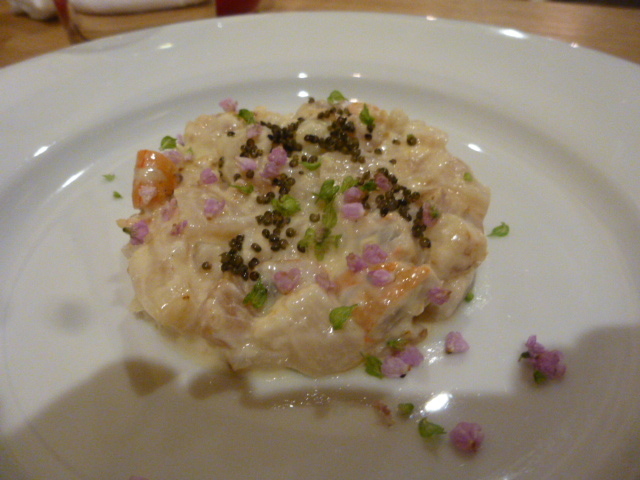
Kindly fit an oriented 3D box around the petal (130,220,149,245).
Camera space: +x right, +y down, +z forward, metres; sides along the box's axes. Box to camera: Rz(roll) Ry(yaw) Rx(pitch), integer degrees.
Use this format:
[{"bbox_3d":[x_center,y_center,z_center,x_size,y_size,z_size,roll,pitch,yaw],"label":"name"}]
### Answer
[{"bbox_3d":[-0.057,-0.002,0.146,0.006,0.005,0.006,0,43,0],"label":"petal"}]

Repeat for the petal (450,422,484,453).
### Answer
[{"bbox_3d":[0.031,0.041,0.096,0.007,0.005,0.005,25,48,25],"label":"petal"}]

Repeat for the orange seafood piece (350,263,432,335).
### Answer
[{"bbox_3d":[0.019,0.015,0.121,0.019,0.008,0.012,-33,52,-30],"label":"orange seafood piece"}]

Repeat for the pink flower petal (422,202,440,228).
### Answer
[{"bbox_3d":[0.034,-0.007,0.140,0.005,0.004,0.007,0,43,0],"label":"pink flower petal"}]

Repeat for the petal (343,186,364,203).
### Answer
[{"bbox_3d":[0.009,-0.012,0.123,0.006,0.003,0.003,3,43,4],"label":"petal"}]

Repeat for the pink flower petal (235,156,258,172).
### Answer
[{"bbox_3d":[-0.021,-0.022,0.135,0.006,0.003,0.004,-7,43,-8],"label":"pink flower petal"}]

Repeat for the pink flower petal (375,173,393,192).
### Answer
[{"bbox_3d":[0.018,-0.016,0.128,0.005,0.003,0.005,6,43,7],"label":"pink flower petal"}]

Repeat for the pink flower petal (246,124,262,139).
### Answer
[{"bbox_3d":[-0.022,-0.036,0.155,0.005,0.003,0.003,-6,43,-7],"label":"pink flower petal"}]

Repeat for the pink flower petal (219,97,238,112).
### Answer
[{"bbox_3d":[-0.038,-0.056,0.190,0.008,0.005,0.005,0,43,0],"label":"pink flower petal"}]

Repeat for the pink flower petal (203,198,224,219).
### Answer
[{"bbox_3d":[-0.032,-0.009,0.138,0.007,0.003,0.005,0,43,0],"label":"pink flower petal"}]

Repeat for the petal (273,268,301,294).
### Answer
[{"bbox_3d":[-0.007,0.010,0.107,0.006,0.003,0.005,-4,43,-4],"label":"petal"}]

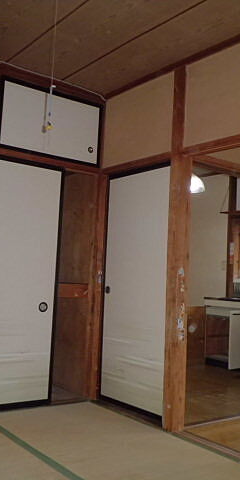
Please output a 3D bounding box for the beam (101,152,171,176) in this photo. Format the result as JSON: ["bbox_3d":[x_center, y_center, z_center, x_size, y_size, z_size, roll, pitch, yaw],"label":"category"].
[{"bbox_3d":[0.138,-0.547,3.578,0.080,0.056,0.781,6,-5,-38],"label":"beam"}]

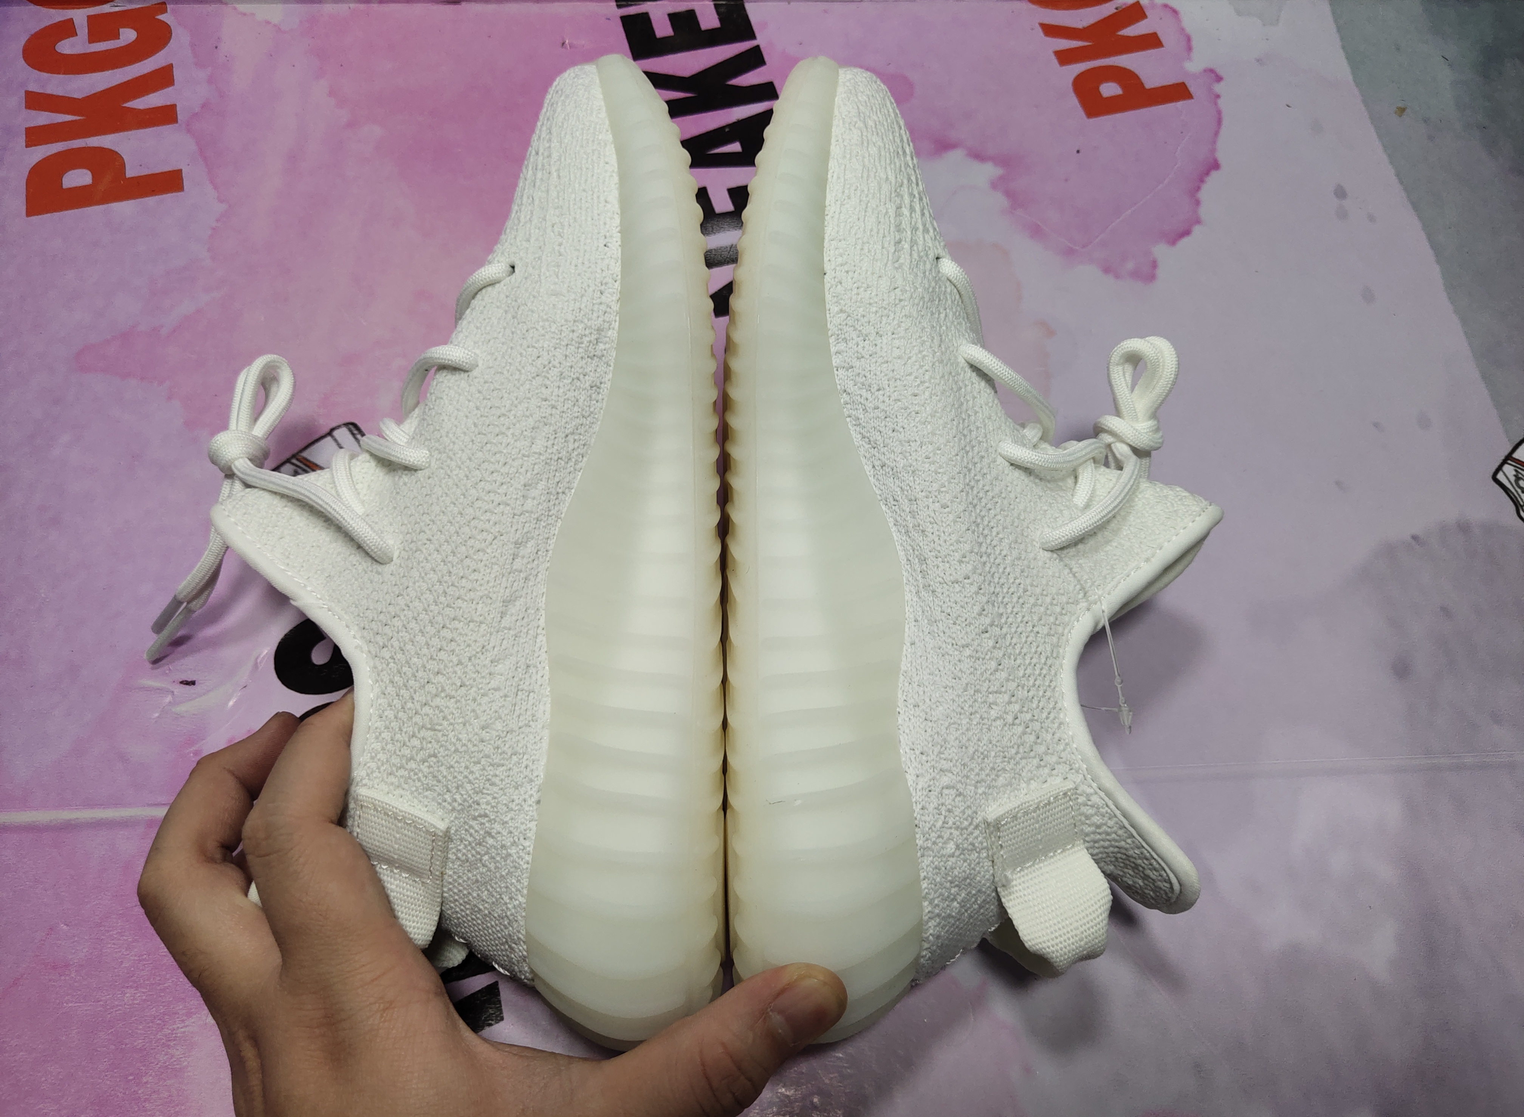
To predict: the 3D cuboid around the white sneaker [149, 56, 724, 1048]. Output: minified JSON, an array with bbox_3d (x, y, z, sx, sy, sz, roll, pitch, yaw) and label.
[{"bbox_3d":[-0.080,-0.015,0.370,0.140,0.107,0.287,-1,69,1],"label":"white sneaker"}]

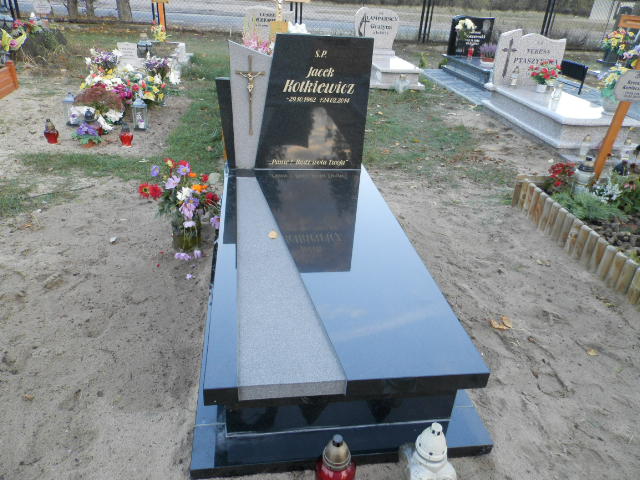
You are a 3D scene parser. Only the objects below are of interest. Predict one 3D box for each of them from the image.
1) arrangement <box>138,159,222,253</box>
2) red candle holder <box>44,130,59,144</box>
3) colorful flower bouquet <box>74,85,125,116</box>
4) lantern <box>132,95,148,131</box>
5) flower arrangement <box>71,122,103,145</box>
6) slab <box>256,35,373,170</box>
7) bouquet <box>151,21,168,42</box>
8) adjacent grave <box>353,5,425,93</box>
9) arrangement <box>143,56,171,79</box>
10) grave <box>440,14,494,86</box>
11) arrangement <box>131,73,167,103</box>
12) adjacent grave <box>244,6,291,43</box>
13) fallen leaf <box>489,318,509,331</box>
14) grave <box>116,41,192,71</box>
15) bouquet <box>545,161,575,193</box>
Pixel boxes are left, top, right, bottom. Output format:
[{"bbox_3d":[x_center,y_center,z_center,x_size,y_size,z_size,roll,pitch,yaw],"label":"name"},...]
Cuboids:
[{"bbox_3d":[-0.725,-0.167,2.434,0.414,0.489,0.367,0,30,-9],"label":"arrangement"},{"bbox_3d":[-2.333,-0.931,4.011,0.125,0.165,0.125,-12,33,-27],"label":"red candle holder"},{"bbox_3d":[-2.112,-1.323,4.436,0.439,0.319,0.373,0,30,-9],"label":"colorful flower bouquet"},{"bbox_3d":[-1.750,-1.246,4.501,0.140,0.315,0.140,-6,31,-18],"label":"lantern"},{"bbox_3d":[-2.028,-0.934,4.012,0.240,0.205,0.210,-10,32,-25],"label":"flower arrangement"},{"bbox_3d":[-0.047,-0.841,2.900,0.708,0.816,0.080,0,30,-9],"label":"slab"},{"bbox_3d":[-3.223,-4.188,9.285,0.360,0.347,0.320,-5,31,-17],"label":"bouquet"},{"bbox_3d":[1.141,-3.380,7.965,0.960,1.070,2.000,0,29,-7],"label":"adjacent grave"},{"bbox_3d":[-2.197,-2.319,6.216,0.357,0.276,0.304,0,30,-9],"label":"arrangement"},{"bbox_3d":[3.180,-3.423,8.411,1.000,0.980,2.100,1,29,-7],"label":"grave"},{"bbox_3d":[-1.883,-1.674,5.110,0.355,0.294,0.302,0,30,-9],"label":"arrangement"},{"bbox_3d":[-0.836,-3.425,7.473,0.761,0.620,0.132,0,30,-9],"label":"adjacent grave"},{"bbox_3d":[0.857,0.399,2.206,0.100,0.035,0.075,18,32,23],"label":"fallen leaf"},{"bbox_3d":[-2.370,-2.617,6.594,0.940,0.395,0.470,0,30,-9],"label":"grave"},{"bbox_3d":[1.857,-0.502,3.573,0.210,0.216,0.200,19,32,24],"label":"bouquet"}]

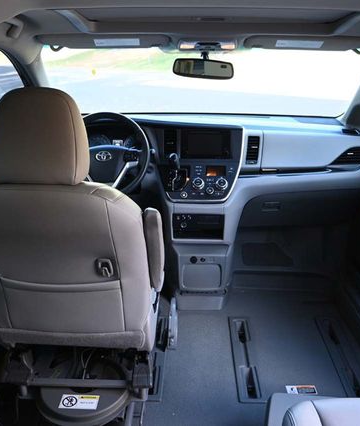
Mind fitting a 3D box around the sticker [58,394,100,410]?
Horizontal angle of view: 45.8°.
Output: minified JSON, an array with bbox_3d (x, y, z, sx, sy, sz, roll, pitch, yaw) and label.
[{"bbox_3d":[-0.319,0.599,1.350,0.118,0.003,0.060,1,22,2],"label":"sticker"}]

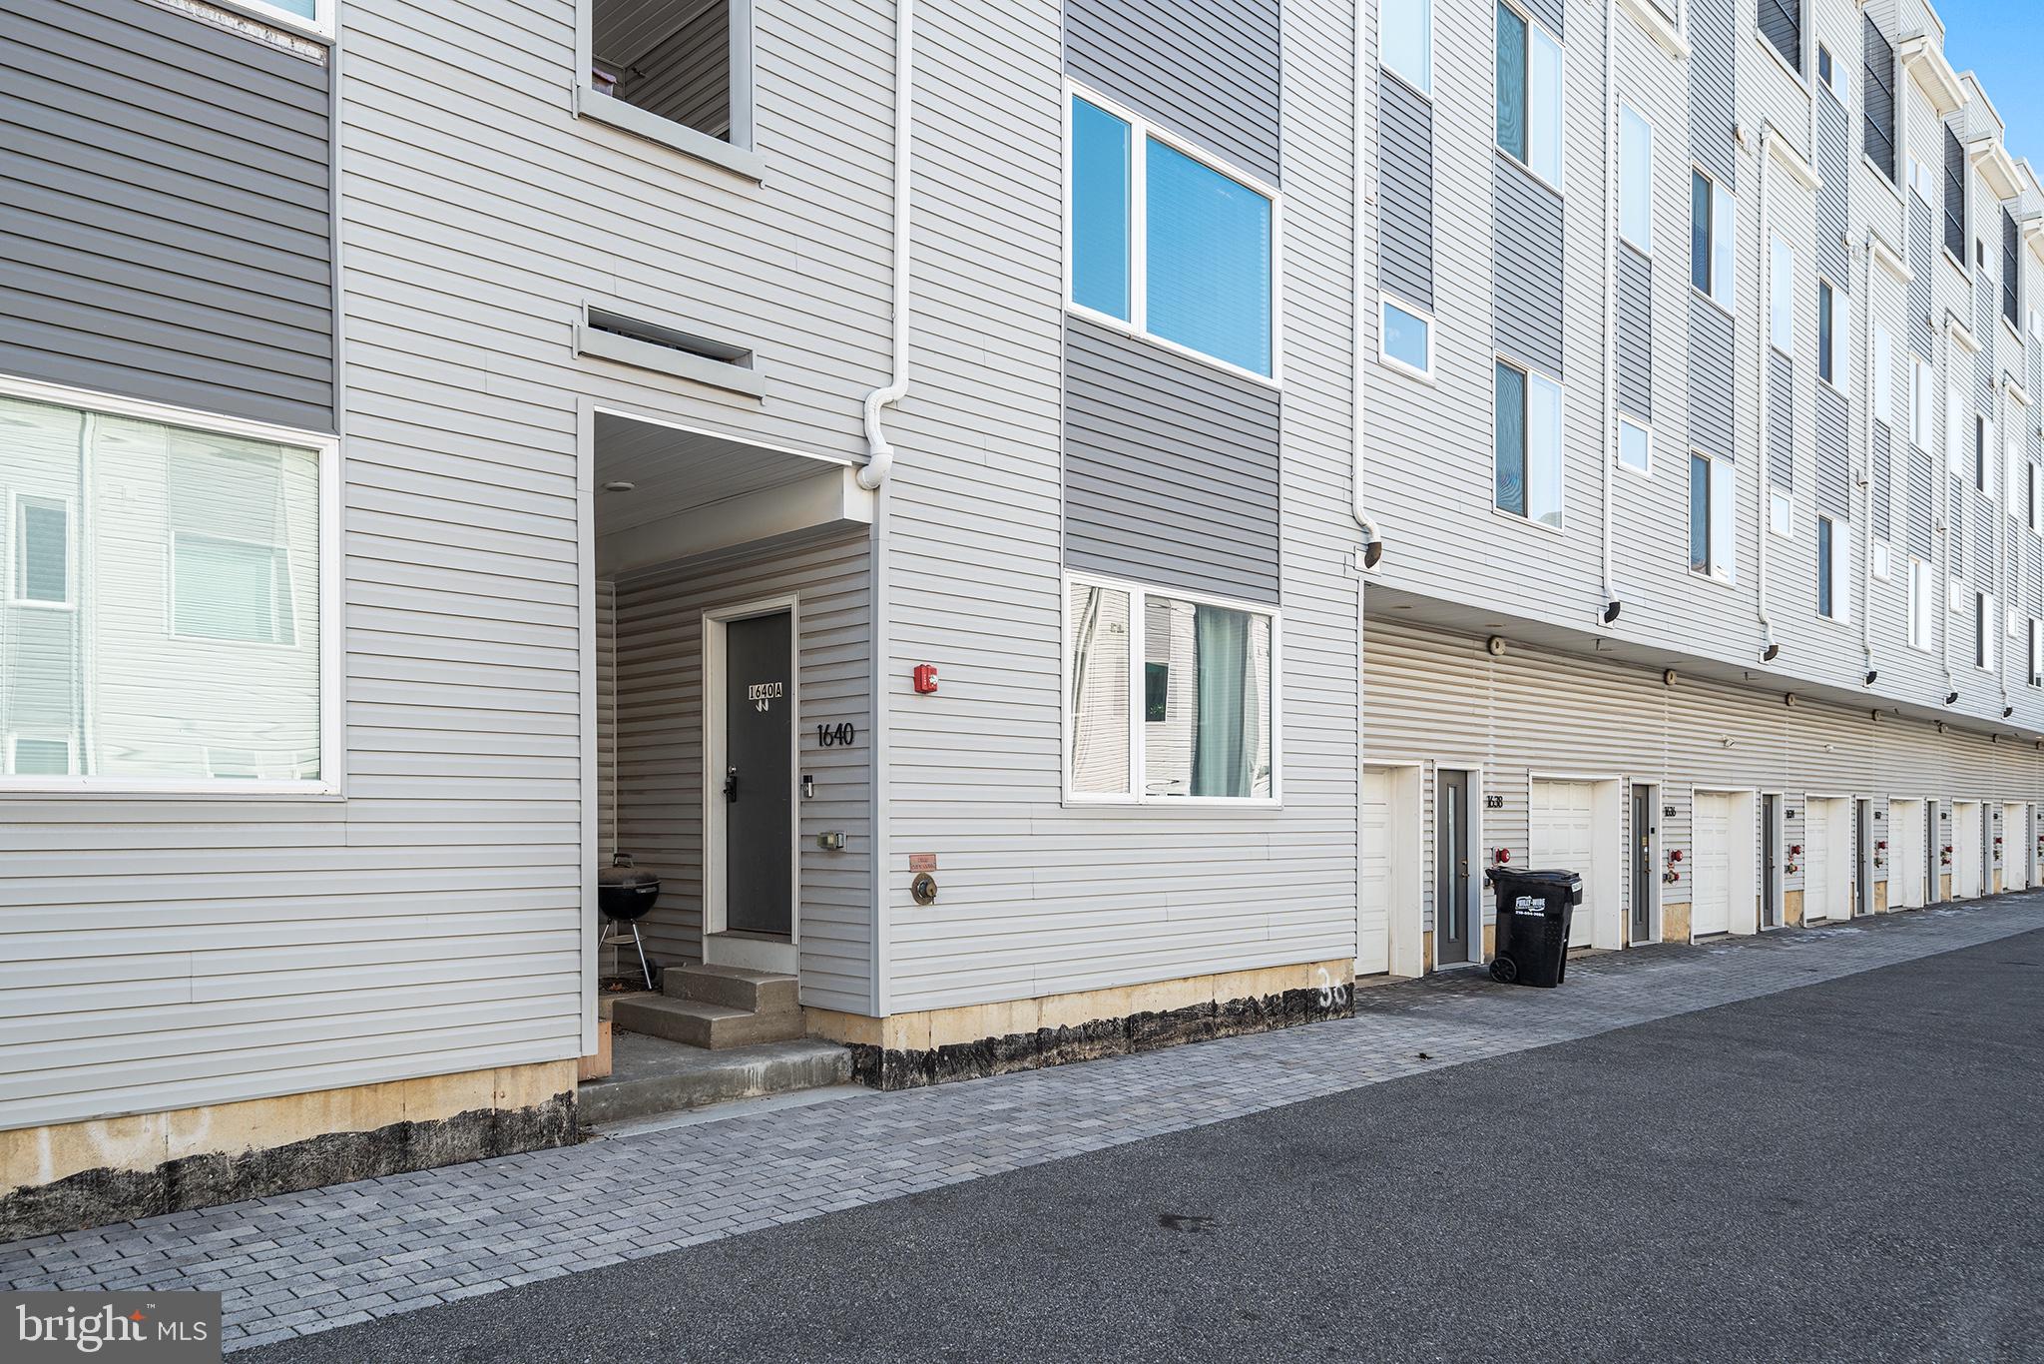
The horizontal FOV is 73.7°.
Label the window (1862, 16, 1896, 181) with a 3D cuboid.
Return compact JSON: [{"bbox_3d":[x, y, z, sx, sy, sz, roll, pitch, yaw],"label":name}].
[{"bbox_3d":[13.801,-9.376,21.958,1.803,2.221,0.100,3,-4,-44],"label":"window"}]

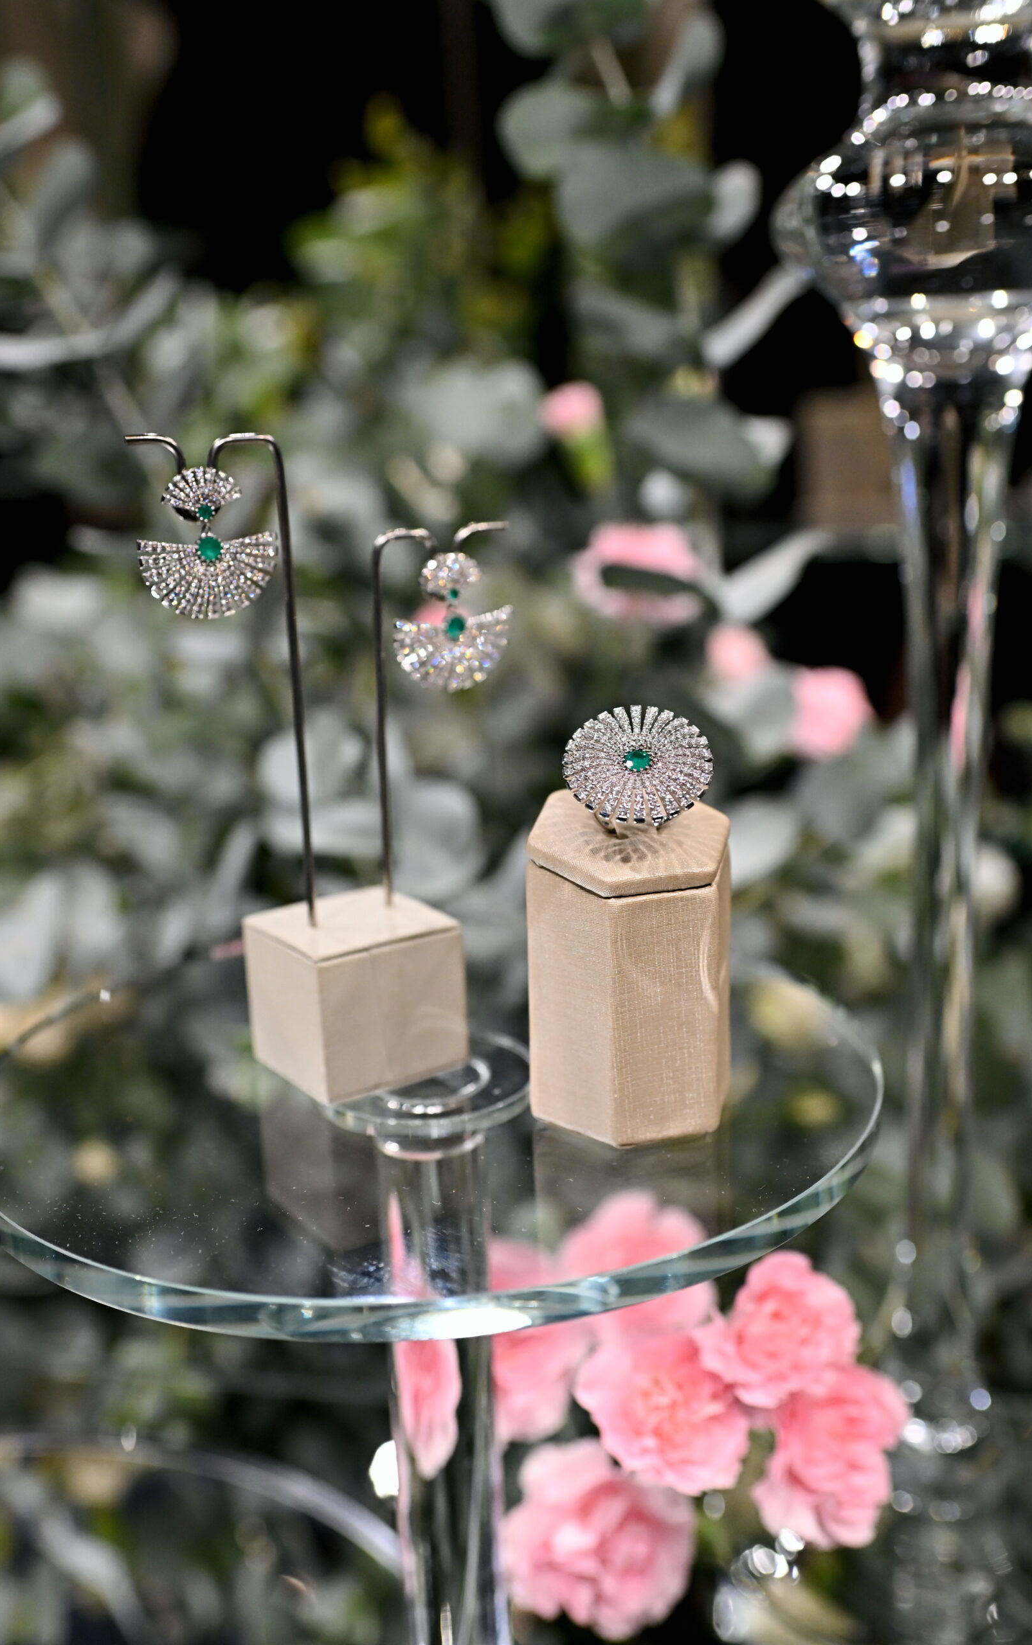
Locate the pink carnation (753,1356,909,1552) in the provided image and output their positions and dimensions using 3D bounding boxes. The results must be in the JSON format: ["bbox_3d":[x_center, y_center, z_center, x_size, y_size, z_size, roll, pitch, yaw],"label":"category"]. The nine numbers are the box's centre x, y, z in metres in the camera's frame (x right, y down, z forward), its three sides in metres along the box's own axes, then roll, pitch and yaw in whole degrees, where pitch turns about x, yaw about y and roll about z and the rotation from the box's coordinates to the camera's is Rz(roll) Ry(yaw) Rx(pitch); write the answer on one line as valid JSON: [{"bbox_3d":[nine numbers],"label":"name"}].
[{"bbox_3d":[0.111,0.224,0.566,0.053,0.056,0.052,-2,14,0],"label":"pink carnation"}]

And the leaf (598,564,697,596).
[{"bbox_3d":[0.058,-0.104,0.689,0.042,0.014,0.034,-2,14,0],"label":"leaf"}]

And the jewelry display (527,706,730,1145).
[{"bbox_3d":[0.032,0.024,0.429,0.057,0.111,0.049,-6,15,-14],"label":"jewelry display"}]

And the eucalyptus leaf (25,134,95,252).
[{"bbox_3d":[-0.224,-0.308,0.787,0.028,0.053,0.020,25,6,0],"label":"eucalyptus leaf"}]

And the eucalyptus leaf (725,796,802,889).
[{"bbox_3d":[0.102,0.009,0.679,0.038,0.037,0.018,-2,14,0],"label":"eucalyptus leaf"}]

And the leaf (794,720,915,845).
[{"bbox_3d":[0.152,-0.018,0.719,0.052,0.052,0.024,-2,14,0],"label":"leaf"}]

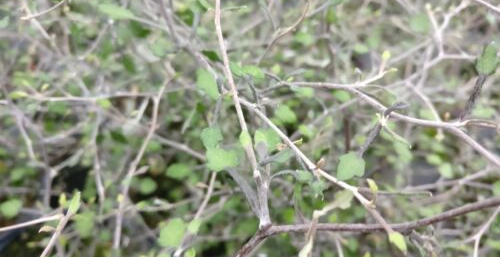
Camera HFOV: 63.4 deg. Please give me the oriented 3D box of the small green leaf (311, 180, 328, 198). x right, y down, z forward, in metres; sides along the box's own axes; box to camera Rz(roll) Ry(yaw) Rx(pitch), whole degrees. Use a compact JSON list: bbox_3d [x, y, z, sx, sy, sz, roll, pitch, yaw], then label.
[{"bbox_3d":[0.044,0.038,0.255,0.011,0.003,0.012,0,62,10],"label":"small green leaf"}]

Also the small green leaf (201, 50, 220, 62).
[{"bbox_3d":[-0.037,-0.068,0.380,0.018,0.006,0.011,27,59,10],"label":"small green leaf"}]

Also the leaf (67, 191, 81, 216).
[{"bbox_3d":[-0.148,0.063,0.340,0.010,0.021,0.006,29,4,34],"label":"leaf"}]

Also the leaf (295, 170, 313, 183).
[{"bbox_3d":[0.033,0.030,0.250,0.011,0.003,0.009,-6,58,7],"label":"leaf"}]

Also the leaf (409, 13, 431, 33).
[{"bbox_3d":[0.159,-0.099,0.380,0.019,0.019,0.003,0,-2,23],"label":"leaf"}]

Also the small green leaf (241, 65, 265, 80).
[{"bbox_3d":[0.003,-0.050,0.360,0.020,0.006,0.013,14,61,8],"label":"small green leaf"}]

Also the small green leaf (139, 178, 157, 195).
[{"bbox_3d":[-0.117,0.066,0.460,0.021,0.006,0.022,0,66,0],"label":"small green leaf"}]

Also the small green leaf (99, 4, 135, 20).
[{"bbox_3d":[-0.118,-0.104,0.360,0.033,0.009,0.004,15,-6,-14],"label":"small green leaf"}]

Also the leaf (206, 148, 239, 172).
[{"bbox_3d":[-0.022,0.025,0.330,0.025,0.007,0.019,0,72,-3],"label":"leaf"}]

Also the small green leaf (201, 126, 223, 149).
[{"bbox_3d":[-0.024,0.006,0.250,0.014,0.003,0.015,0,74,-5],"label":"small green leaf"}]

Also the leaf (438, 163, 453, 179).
[{"bbox_3d":[0.179,0.039,0.370,0.013,0.003,0.015,-11,65,24],"label":"leaf"}]

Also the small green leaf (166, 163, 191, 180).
[{"bbox_3d":[-0.078,0.047,0.440,0.026,0.007,0.018,6,66,3],"label":"small green leaf"}]

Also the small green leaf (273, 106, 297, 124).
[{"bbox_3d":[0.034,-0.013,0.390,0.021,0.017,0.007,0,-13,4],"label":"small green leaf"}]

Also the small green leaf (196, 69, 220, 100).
[{"bbox_3d":[-0.037,-0.039,0.360,0.018,0.006,0.030,-28,75,-8],"label":"small green leaf"}]

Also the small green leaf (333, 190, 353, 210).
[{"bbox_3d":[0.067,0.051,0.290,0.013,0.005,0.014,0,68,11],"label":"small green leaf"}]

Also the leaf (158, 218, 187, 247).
[{"bbox_3d":[-0.071,0.095,0.370,0.024,0.006,0.028,15,69,6],"label":"leaf"}]

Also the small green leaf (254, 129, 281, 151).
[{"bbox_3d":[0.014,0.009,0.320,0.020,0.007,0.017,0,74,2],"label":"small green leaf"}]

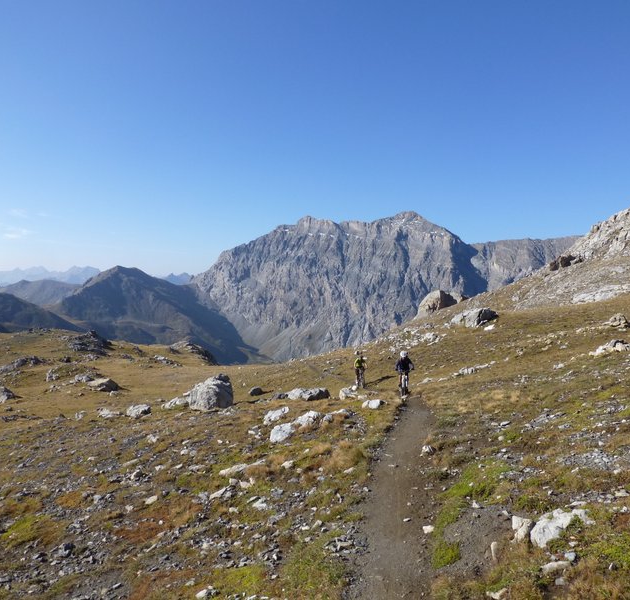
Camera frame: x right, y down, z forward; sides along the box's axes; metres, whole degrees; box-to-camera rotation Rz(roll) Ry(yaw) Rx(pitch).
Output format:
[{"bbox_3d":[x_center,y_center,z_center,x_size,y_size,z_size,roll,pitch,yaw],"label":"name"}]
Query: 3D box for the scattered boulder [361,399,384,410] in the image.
[{"bbox_3d":[1.721,3.127,16.600,0.640,0.330,0.480,0,2,6],"label":"scattered boulder"}]

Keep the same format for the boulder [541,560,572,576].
[{"bbox_3d":[1.741,1.936,4.000,0.220,0.100,0.150,1,3,24],"label":"boulder"}]

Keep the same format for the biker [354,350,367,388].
[{"bbox_3d":[2.083,3.182,25.400,0.660,1.740,1.500,0,1,-10],"label":"biker"}]

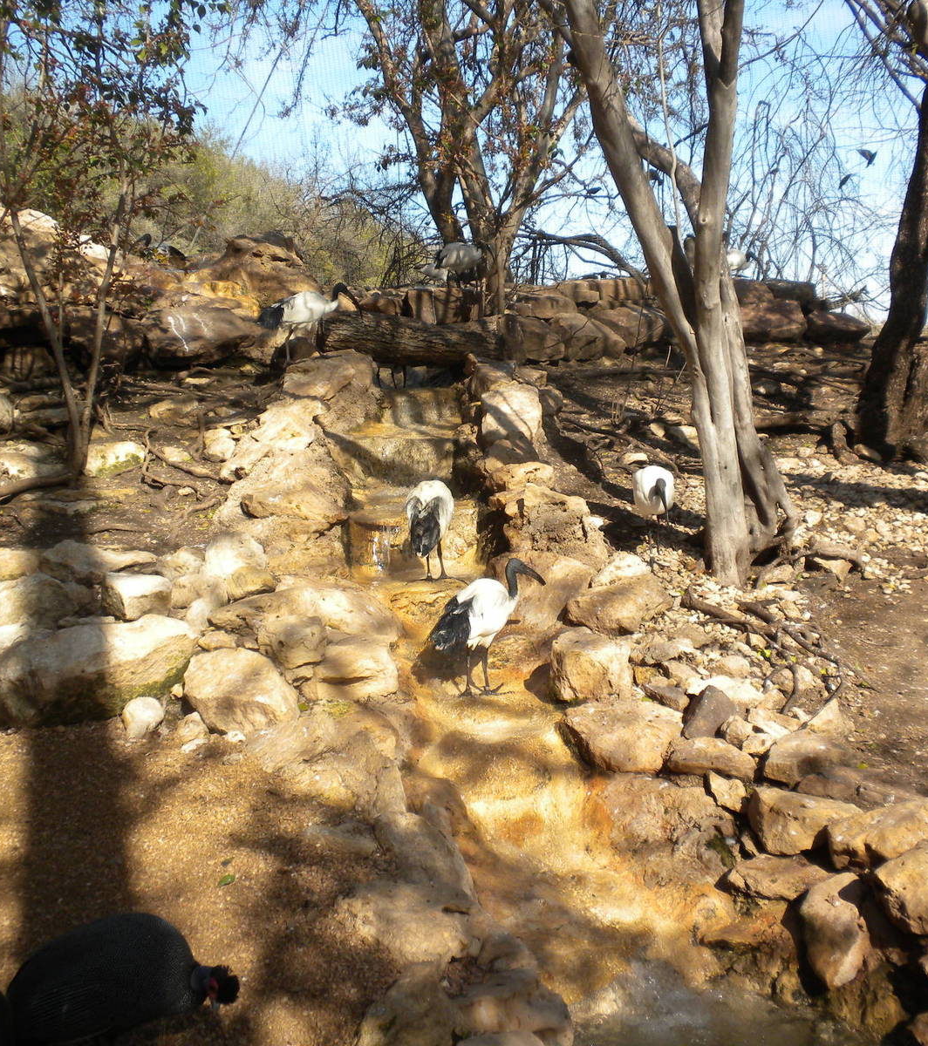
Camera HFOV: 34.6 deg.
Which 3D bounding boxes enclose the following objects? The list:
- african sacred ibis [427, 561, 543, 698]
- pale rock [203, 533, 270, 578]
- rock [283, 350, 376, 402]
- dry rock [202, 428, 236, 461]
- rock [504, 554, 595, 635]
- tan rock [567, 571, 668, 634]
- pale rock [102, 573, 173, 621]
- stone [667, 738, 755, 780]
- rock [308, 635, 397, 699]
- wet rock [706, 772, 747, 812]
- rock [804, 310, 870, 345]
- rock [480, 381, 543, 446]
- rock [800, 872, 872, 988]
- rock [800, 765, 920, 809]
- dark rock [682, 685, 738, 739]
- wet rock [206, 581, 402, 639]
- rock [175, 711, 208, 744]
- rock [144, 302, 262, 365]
[{"bbox_3d":[0.095,0.428,6.200,0.520,0.560,0.200,-3,7,-30],"label":"african sacred ibis"},{"bbox_3d":[-1.020,0.145,6.700,0.280,0.175,0.230,0,8,0],"label":"pale rock"},{"bbox_3d":[-0.714,-0.780,7.900,0.480,0.268,0.384,-2,7,-15],"label":"rock"},{"bbox_3d":[-1.243,-0.401,7.600,0.165,0.155,0.140,0,8,0],"label":"dry rock"},{"bbox_3d":[0.340,0.285,5.950,0.343,0.311,0.292,-2,7,-15],"label":"rock"},{"bbox_3d":[0.608,0.320,5.900,0.407,0.221,0.265,-3,8,-22],"label":"tan rock"},{"bbox_3d":[-1.346,0.301,6.150,0.220,0.155,0.200,-6,10,-35],"label":"pale rock"},{"bbox_3d":[0.830,0.791,5.000,0.290,0.110,0.170,2,6,20],"label":"stone"},{"bbox_3d":[-0.482,0.644,6.650,0.382,0.248,0.340,0,6,0],"label":"rock"},{"bbox_3d":[0.838,0.857,4.750,0.125,0.105,0.100,0,8,0],"label":"wet rock"},{"bbox_3d":[3.256,-1.704,13.000,0.529,0.299,0.450,0,6,0],"label":"rock"},{"bbox_3d":[0.277,-0.639,8.700,0.350,0.350,0.360,0,6,2],"label":"rock"},{"bbox_3d":[1.096,1.200,4.400,0.175,0.302,0.270,0,6,0],"label":"rock"},{"bbox_3d":[1.371,0.920,5.200,0.403,0.097,0.240,2,6,20],"label":"rock"},{"bbox_3d":[0.857,0.658,5.200,0.180,0.160,0.140,0,8,0],"label":"dark rock"},{"bbox_3d":[-0.640,0.358,6.150,0.760,0.185,0.400,0,8,0],"label":"wet rock"},{"bbox_3d":[-0.939,0.706,5.150,0.111,0.105,0.094,-1,7,-10],"label":"rock"},{"bbox_3d":[-1.684,-1.217,9.600,0.760,0.410,0.500,-1,6,-10],"label":"rock"}]

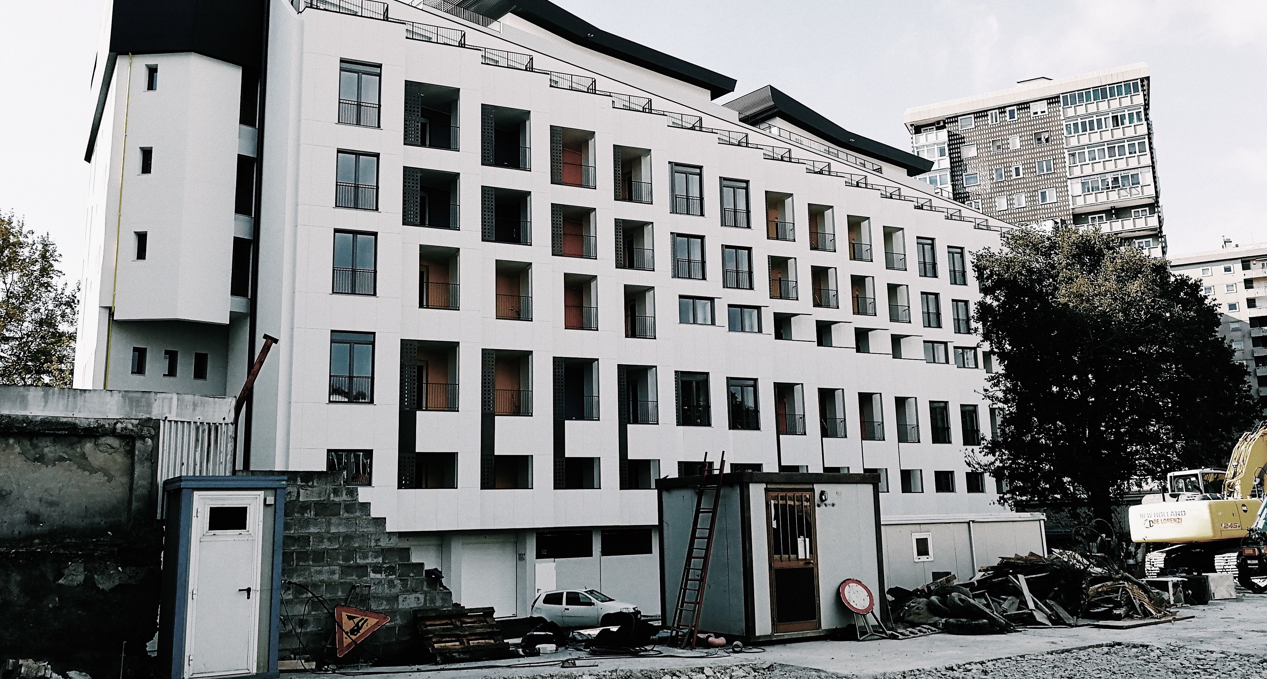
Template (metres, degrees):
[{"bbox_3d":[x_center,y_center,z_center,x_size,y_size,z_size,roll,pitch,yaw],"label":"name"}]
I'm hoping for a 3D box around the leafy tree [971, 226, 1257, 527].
[{"bbox_3d":[17.108,1.914,35.177,9.930,12.406,9.433,-1,-11,0],"label":"leafy tree"}]

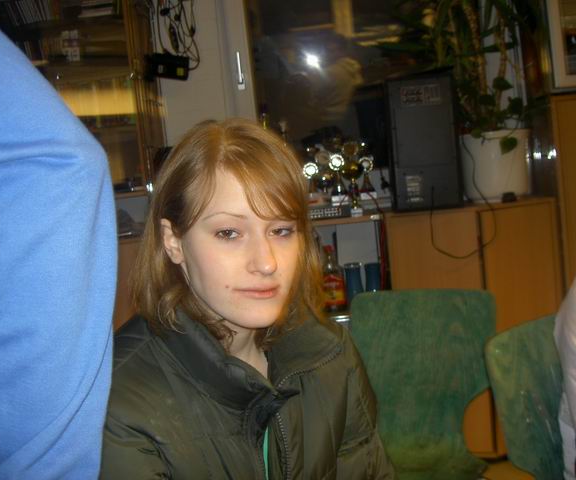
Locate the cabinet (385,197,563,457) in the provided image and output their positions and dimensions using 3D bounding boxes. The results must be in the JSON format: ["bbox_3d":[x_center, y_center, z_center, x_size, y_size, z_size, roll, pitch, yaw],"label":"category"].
[{"bbox_3d":[0.724,0.327,2.859,0.616,0.950,0.400,-5,6,5],"label":"cabinet"}]

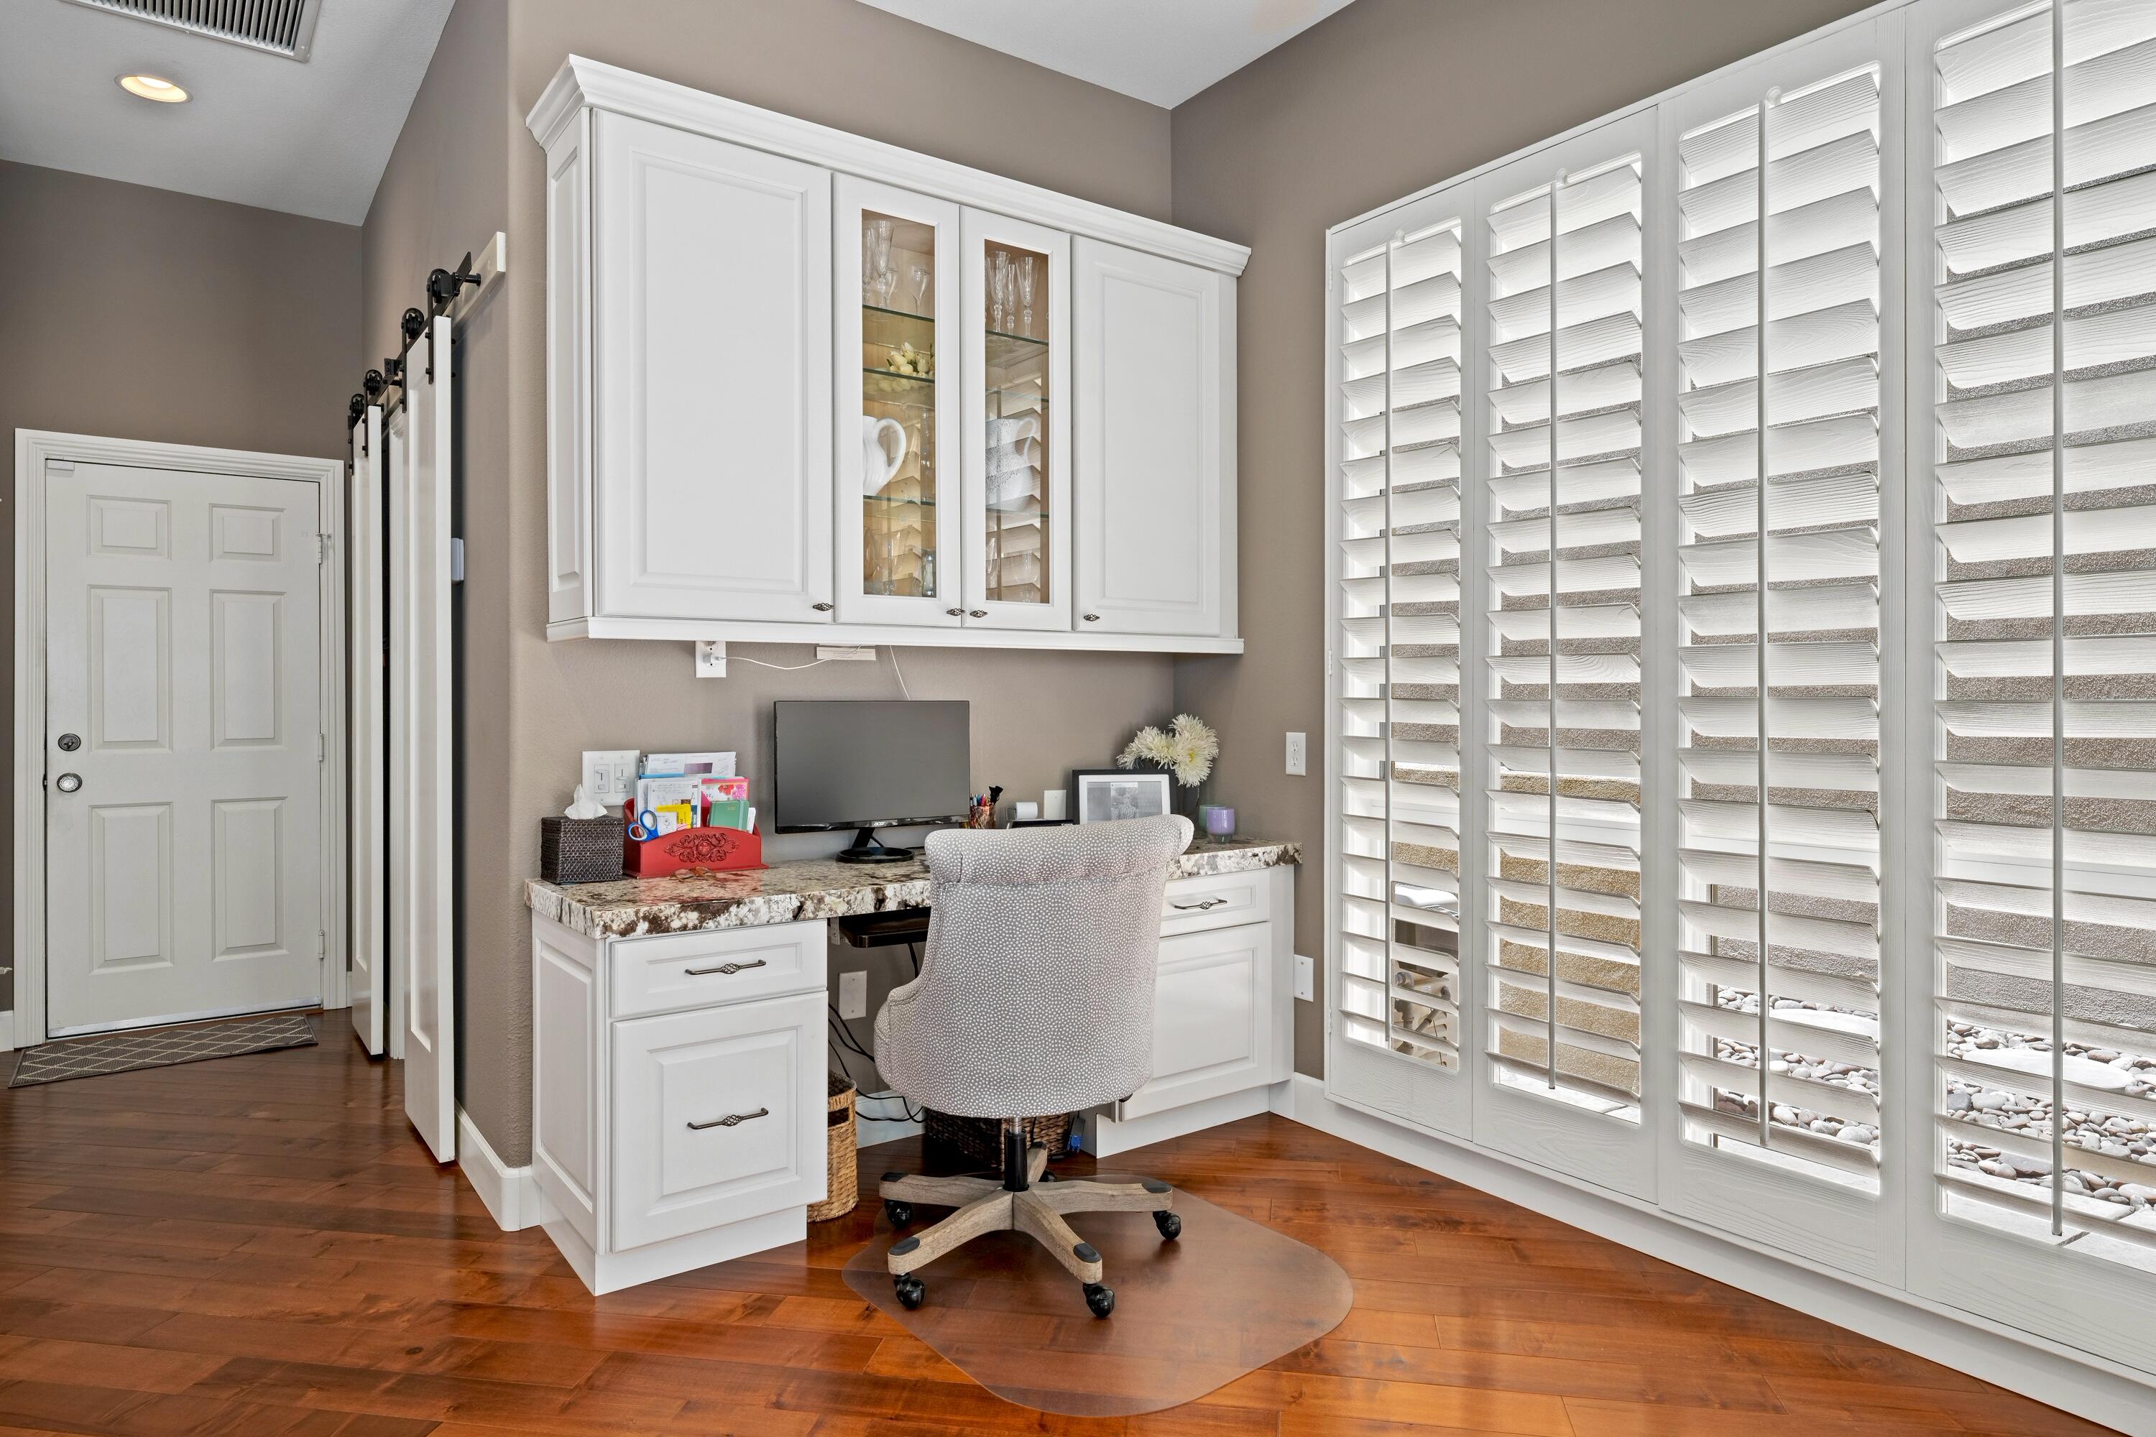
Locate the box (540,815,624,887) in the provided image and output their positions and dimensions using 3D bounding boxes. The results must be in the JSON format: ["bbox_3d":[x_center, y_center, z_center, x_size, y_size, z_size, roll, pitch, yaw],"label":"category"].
[{"bbox_3d":[-1.131,0.297,2.873,0.140,0.145,0.135,-1,1,-42],"label":"box"}]

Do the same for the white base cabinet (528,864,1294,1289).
[{"bbox_3d":[-0.311,0.778,3.208,1.894,0.719,0.529,-1,1,-36],"label":"white base cabinet"}]

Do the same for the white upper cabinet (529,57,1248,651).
[{"bbox_3d":[-0.367,-0.768,3.254,1.898,1.182,0.362,-1,1,-36],"label":"white upper cabinet"}]

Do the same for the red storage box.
[{"bbox_3d":[-0.915,0.285,3.033,0.310,0.164,0.105,-1,1,-36],"label":"red storage box"}]

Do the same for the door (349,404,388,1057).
[{"bbox_3d":[-2.465,0.045,4.354,0.040,2.135,0.510,-1,1,-36],"label":"door"}]

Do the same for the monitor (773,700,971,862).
[{"bbox_3d":[-0.549,0.161,3.241,0.545,0.407,0.190,-1,1,-36],"label":"monitor"}]

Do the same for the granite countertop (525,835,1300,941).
[{"bbox_3d":[-0.314,0.392,3.197,1.906,0.055,0.537,-1,1,-36],"label":"granite countertop"}]

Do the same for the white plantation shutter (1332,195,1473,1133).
[{"bbox_3d":[0.813,-0.134,3.196,0.055,2.290,0.450,-1,1,-36],"label":"white plantation shutter"}]

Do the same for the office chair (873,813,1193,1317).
[{"bbox_3d":[-0.126,0.671,2.655,0.620,0.945,0.650,0,1,-28],"label":"office chair"}]

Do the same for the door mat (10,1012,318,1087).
[{"bbox_3d":[-3.105,1.123,4.314,0.815,0.012,0.510,-1,1,-36],"label":"door mat"}]

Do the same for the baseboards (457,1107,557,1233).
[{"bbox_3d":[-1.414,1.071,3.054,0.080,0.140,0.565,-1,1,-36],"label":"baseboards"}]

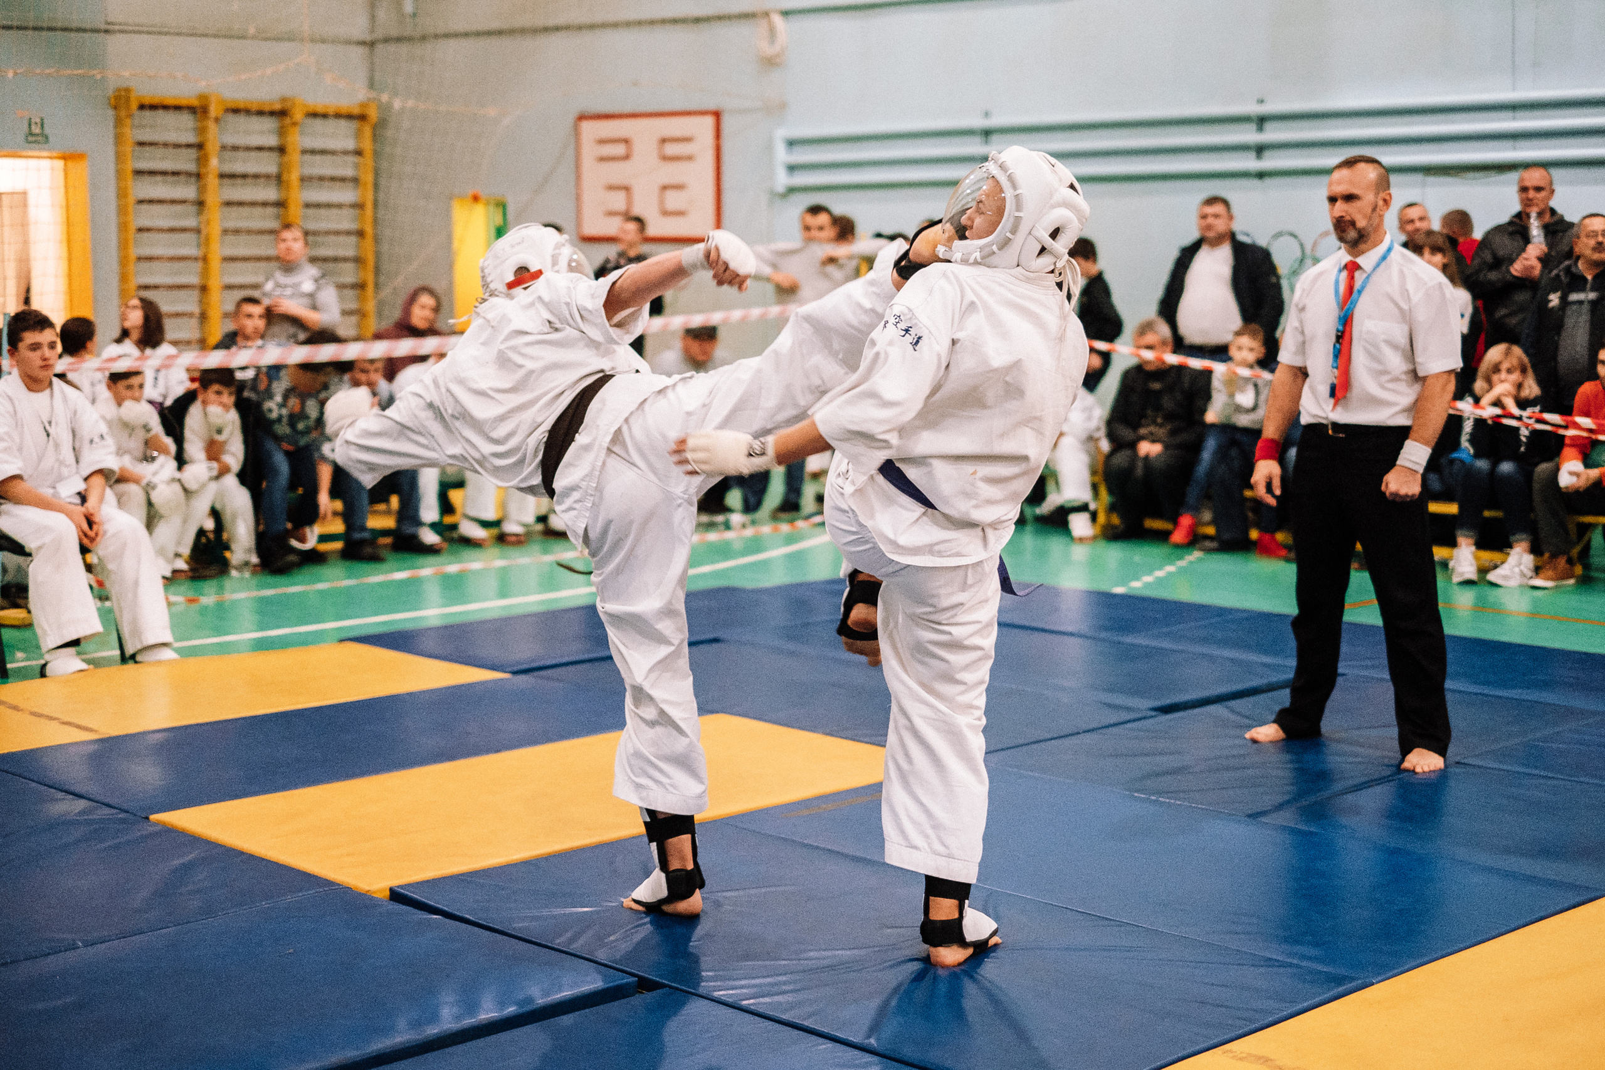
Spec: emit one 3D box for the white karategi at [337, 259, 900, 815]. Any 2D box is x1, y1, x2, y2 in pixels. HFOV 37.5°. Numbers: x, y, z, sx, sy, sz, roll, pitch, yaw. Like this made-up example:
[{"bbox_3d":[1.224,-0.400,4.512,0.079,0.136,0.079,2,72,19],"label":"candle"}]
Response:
[{"bbox_3d":[-0.391,0.011,5.104,1.260,1.220,0.520,1,7,14],"label":"white karategi"}]

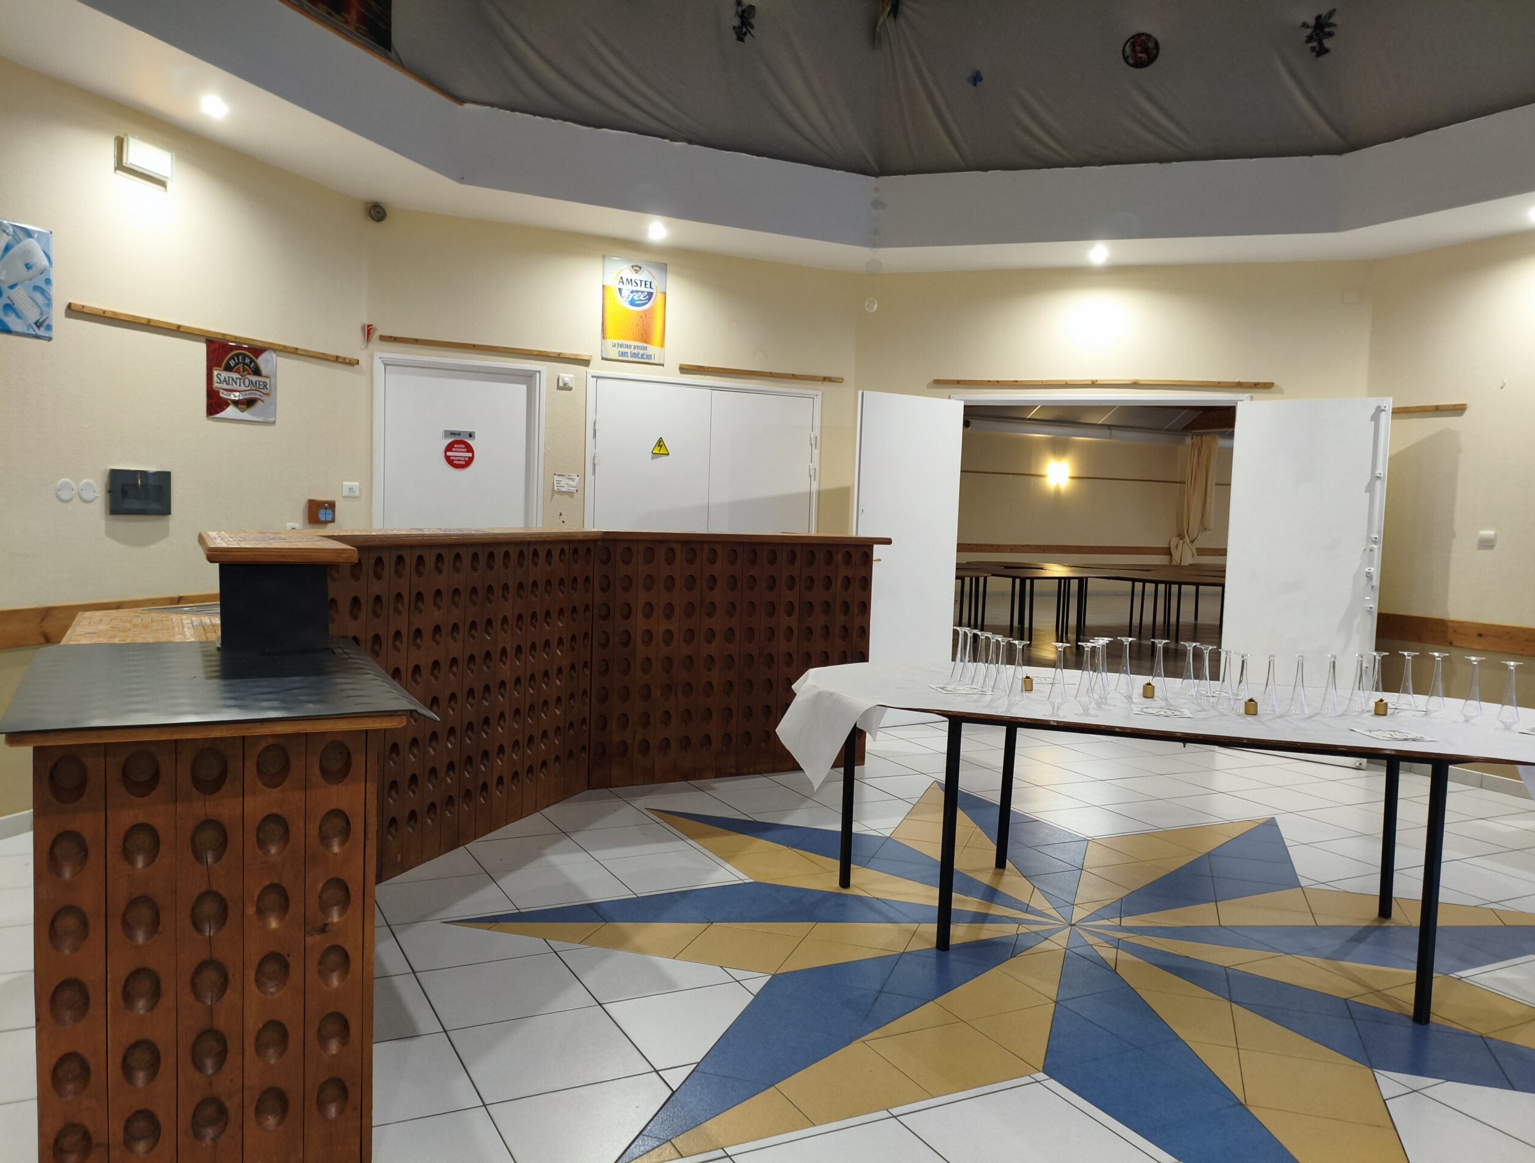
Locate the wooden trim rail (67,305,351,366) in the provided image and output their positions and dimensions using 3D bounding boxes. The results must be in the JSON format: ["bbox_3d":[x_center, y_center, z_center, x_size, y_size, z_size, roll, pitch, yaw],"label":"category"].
[{"bbox_3d":[-2.428,-1.112,5.350,0.022,0.028,1.746,3,4,18],"label":"wooden trim rail"}]

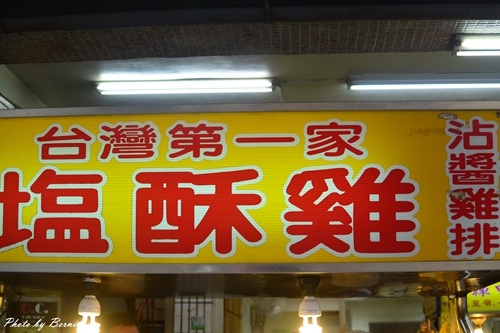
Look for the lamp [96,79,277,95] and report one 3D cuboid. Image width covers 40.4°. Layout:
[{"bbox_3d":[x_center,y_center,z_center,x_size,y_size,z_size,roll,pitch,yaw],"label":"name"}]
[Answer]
[{"bbox_3d":[-0.441,-0.549,4.661,1.230,0.072,0.138,-1,-14,2],"label":"lamp"}]

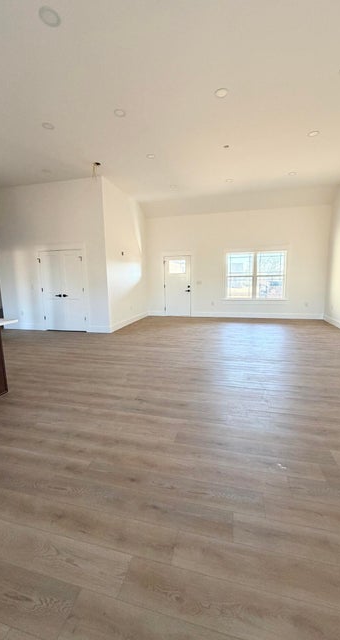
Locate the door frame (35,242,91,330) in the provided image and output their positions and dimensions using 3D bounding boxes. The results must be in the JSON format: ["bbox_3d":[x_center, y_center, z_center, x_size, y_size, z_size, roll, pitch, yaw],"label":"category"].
[{"bbox_3d":[-2.728,-0.795,6.639,1.420,2.200,0.110,1,10,14],"label":"door frame"}]

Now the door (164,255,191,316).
[{"bbox_3d":[0.281,-1.113,8.727,0.905,2.030,0.050,1,10,14],"label":"door"}]

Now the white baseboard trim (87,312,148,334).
[{"bbox_3d":[-1.383,0.020,7.863,0.591,0.140,2.813,1,10,14],"label":"white baseboard trim"}]

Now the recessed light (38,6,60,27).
[{"bbox_3d":[-1.054,-2.671,2.279,0.178,0.030,0.178,-1,9,0],"label":"recessed light"}]

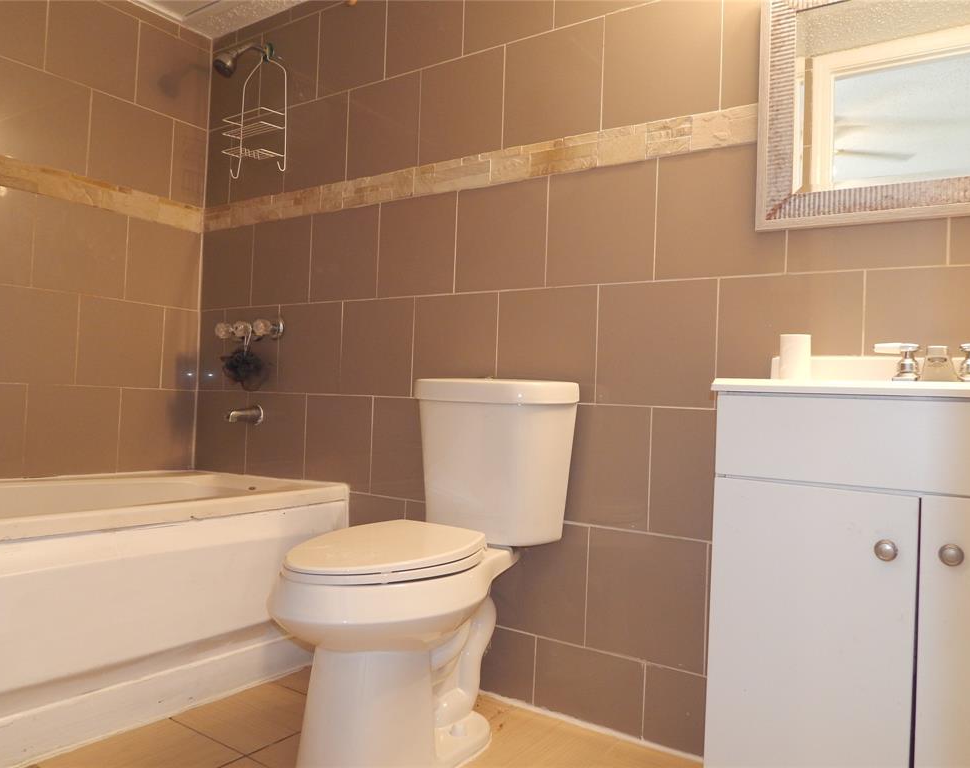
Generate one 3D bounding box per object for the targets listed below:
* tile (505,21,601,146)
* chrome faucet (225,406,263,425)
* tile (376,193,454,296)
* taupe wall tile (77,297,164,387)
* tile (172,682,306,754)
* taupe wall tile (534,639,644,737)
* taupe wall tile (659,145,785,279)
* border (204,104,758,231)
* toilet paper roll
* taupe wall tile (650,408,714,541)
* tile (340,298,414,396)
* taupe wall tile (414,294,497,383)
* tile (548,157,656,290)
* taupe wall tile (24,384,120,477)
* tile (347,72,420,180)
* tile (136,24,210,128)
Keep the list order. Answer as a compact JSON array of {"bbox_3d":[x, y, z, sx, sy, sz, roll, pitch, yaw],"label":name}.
[{"bbox_3d":[0.181,-0.796,1.983,0.300,0.296,0.010,1,-1,34],"label":"tile"},{"bbox_3d":[-0.840,0.105,2.566,0.065,0.070,0.118,1,-1,34],"label":"chrome faucet"},{"bbox_3d":[-0.203,-0.409,2.219,0.299,0.294,0.010,1,-2,34],"label":"tile"},{"bbox_3d":[-1.256,-0.138,2.567,0.010,0.299,0.299,1,-2,34],"label":"taupe wall tile"},{"bbox_3d":[-0.557,0.821,1.824,0.298,0.010,0.300,1,-1,34],"label":"tile"},{"bbox_3d":[0.259,0.755,1.861,0.300,0.177,0.010,1,-1,34],"label":"taupe wall tile"},{"bbox_3d":[0.544,-0.395,1.716,0.300,0.297,0.012,1,-1,35],"label":"taupe wall tile"},{"bbox_3d":[-0.229,-0.608,2.253,2.051,0.092,0.015,1,-1,35],"label":"border"},{"bbox_3d":[0.613,-0.047,1.462,0.060,0.100,0.060,1,-1,35],"label":"toilet paper roll"},{"bbox_3d":[0.523,0.208,1.694,0.299,0.300,0.010,1,-2,34],"label":"taupe wall tile"},{"bbox_3d":[-0.336,-0.112,2.308,0.300,0.300,0.010,1,-1,34],"label":"tile"},{"bbox_3d":[-0.090,-0.107,2.128,0.299,0.299,0.010,1,-2,34],"label":"taupe wall tile"},{"bbox_3d":[0.295,-0.399,1.877,0.299,0.294,0.010,1,-2,34],"label":"tile"},{"bbox_3d":[-1.352,0.157,2.436,0.010,0.294,0.299,1,-2,34],"label":"taupe wall tile"},{"bbox_3d":[-0.318,-0.806,2.326,0.300,0.295,0.012,1,-1,35],"label":"tile"},{"bbox_3d":[-1.143,-1.127,2.726,0.010,0.296,0.284,1,-1,36],"label":"tile"}]

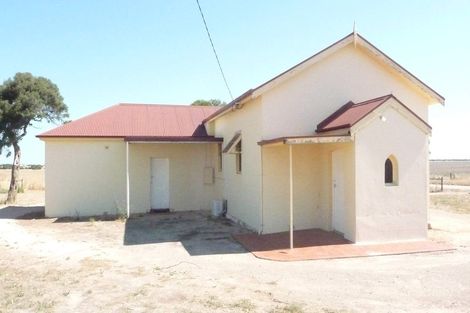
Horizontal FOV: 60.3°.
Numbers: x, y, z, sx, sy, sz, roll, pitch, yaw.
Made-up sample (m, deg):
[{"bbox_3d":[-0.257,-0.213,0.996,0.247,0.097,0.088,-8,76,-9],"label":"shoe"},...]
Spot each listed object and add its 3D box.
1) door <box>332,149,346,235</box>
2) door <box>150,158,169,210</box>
[{"bbox_3d":[2.660,0.915,10.190,0.050,2.040,0.820,0,-1,-13],"label":"door"},{"bbox_3d":[-3.020,1.115,16.370,0.750,2.040,0.050,0,-1,-13],"label":"door"}]

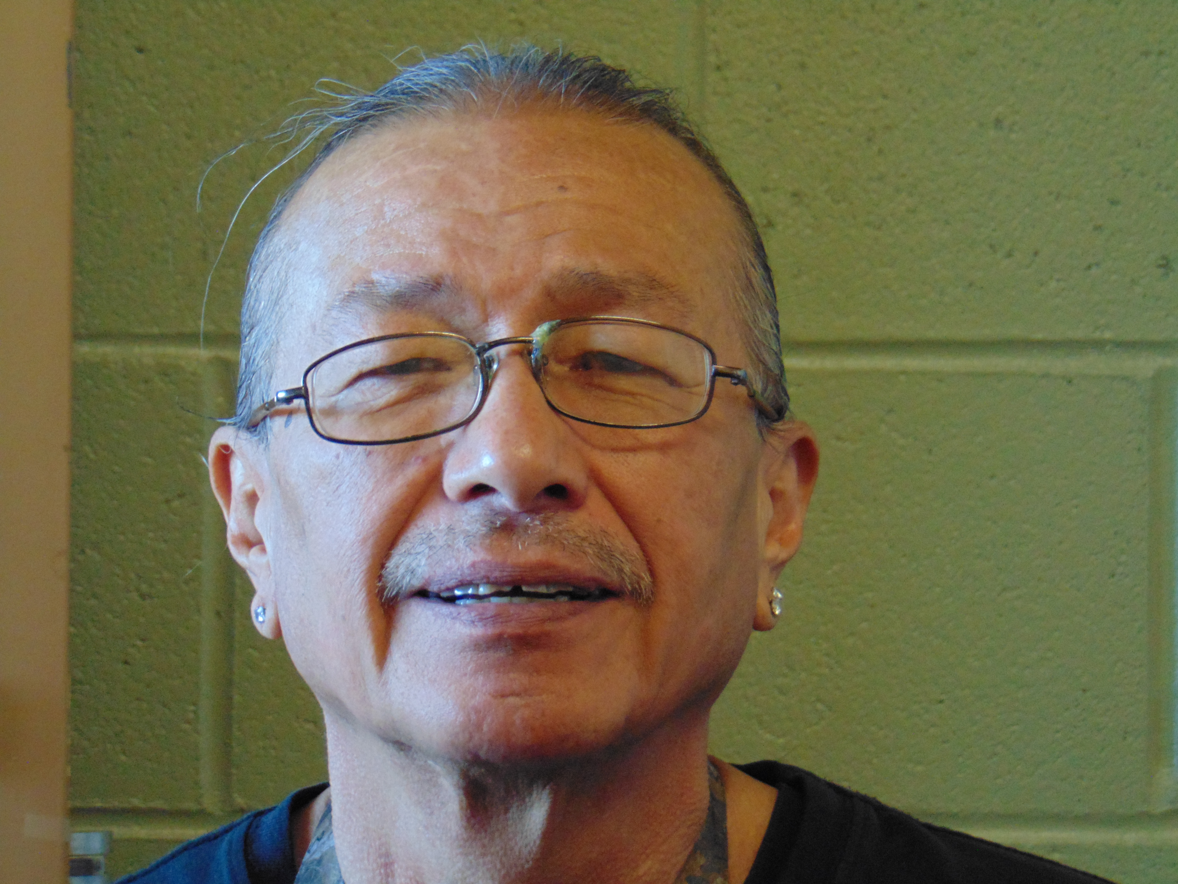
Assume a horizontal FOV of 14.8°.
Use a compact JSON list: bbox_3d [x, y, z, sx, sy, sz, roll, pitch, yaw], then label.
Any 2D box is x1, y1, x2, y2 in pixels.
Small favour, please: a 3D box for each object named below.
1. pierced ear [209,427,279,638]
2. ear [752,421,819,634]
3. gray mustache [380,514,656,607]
[{"bbox_3d":[-0.110,0.029,1.440,0.022,0.066,0.038,2,-14,-21],"label":"pierced ear"},{"bbox_3d":[0.063,0.027,1.440,0.022,0.066,0.038,-2,-14,21],"label":"ear"},{"bbox_3d":[-0.022,0.035,1.355,0.083,0.028,0.026,1,-12,-1],"label":"gray mustache"}]

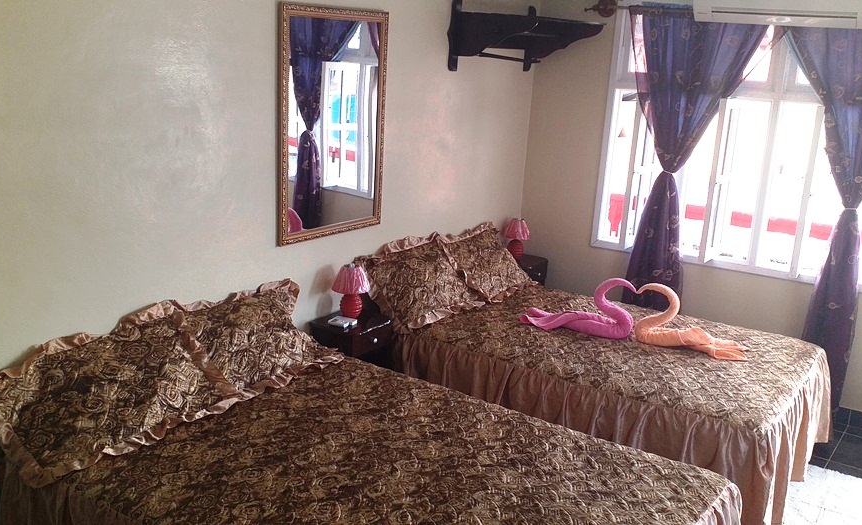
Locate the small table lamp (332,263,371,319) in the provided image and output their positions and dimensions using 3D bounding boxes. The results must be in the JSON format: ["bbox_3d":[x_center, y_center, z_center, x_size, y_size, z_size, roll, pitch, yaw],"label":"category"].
[{"bbox_3d":[-0.389,0.148,3.728,0.189,0.266,0.189,3,15,-1],"label":"small table lamp"}]

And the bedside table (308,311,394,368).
[{"bbox_3d":[-0.405,0.564,3.762,0.283,0.554,0.337,14,18,35],"label":"bedside table"}]

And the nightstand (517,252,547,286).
[{"bbox_3d":[0.568,0.273,5.011,0.261,0.576,0.333,14,18,35],"label":"nightstand"}]

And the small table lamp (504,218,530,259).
[{"bbox_3d":[0.574,-0.150,4.968,0.176,0.265,0.176,3,15,-1],"label":"small table lamp"}]

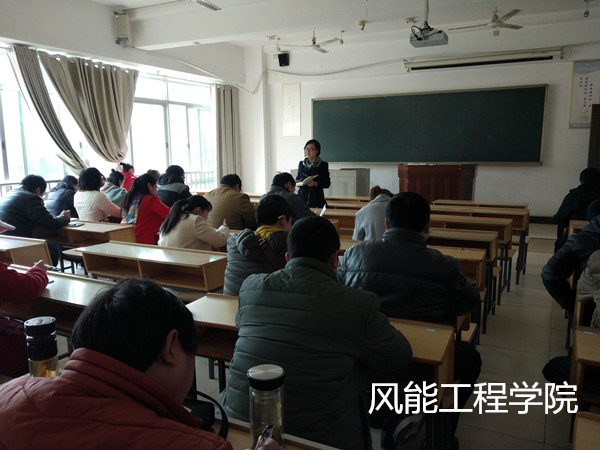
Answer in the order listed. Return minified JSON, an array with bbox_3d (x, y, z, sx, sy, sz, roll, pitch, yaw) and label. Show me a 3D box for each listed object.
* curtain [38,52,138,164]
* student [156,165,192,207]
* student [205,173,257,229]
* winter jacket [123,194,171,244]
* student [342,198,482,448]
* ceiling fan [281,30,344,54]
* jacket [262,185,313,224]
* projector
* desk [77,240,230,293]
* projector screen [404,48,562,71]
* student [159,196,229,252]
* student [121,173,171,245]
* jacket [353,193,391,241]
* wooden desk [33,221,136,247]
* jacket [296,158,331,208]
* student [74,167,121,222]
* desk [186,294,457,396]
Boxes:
[{"bbox_3d":[-3.443,-1.882,8.270,0.200,1.710,1.945,4,10,28],"label":"curtain"},{"bbox_3d":[-1.328,-0.026,5.616,0.496,1.328,0.654,4,10,28],"label":"student"},{"bbox_3d":[-0.572,0.163,4.533,0.524,1.267,0.673,4,10,28],"label":"student"},{"bbox_3d":[-1.457,-0.058,4.964,0.480,0.620,0.490,4,10,28],"label":"winter jacket"},{"bbox_3d":[0.506,0.469,2.336,0.660,1.280,0.670,4,10,28],"label":"student"},{"bbox_3d":[0.264,-3.355,8.848,1.246,0.331,1.246,4,10,28],"label":"ceiling fan"},{"bbox_3d":[-0.085,0.008,4.329,0.542,0.692,0.486,4,10,28],"label":"jacket"},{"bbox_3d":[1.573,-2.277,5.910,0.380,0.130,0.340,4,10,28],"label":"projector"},{"bbox_3d":[-1.023,0.577,3.370,1.122,0.807,0.323,4,10,27],"label":"desk"},{"bbox_3d":[3.065,-2.821,8.338,2.548,0.129,0.122,4,10,28],"label":"projector screen"},{"bbox_3d":[-0.813,0.316,3.945,0.520,1.130,0.610,4,10,28],"label":"student"},{"bbox_3d":[-1.393,0.128,4.761,0.468,1.281,0.654,4,10,28],"label":"student"},{"bbox_3d":[0.724,0.052,3.998,0.500,0.600,0.520,4,10,28],"label":"jacket"},{"bbox_3d":[-2.110,0.386,4.680,1.122,0.807,0.323,4,10,29],"label":"wooden desk"},{"bbox_3d":[0.148,-0.449,5.894,0.468,0.711,0.299,2,9,16],"label":"jacket"},{"bbox_3d":[-2.052,0.026,5.390,0.540,1.300,0.600,4,10,28],"label":"student"},{"bbox_3d":[0.016,0.776,2.003,1.122,0.807,0.323,3,9,24],"label":"desk"}]

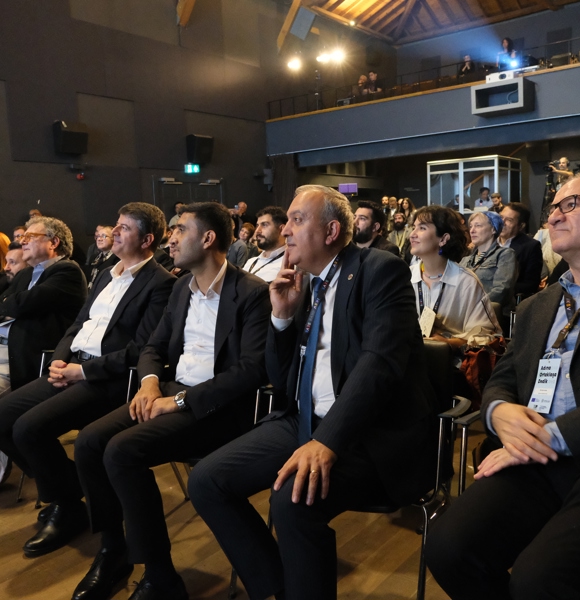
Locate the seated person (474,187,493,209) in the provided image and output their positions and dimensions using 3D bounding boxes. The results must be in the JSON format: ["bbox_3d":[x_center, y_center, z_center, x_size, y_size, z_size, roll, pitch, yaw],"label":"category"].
[{"bbox_3d":[4.307,-1.843,13.385,0.520,1.300,0.820,3,9,38],"label":"seated person"}]

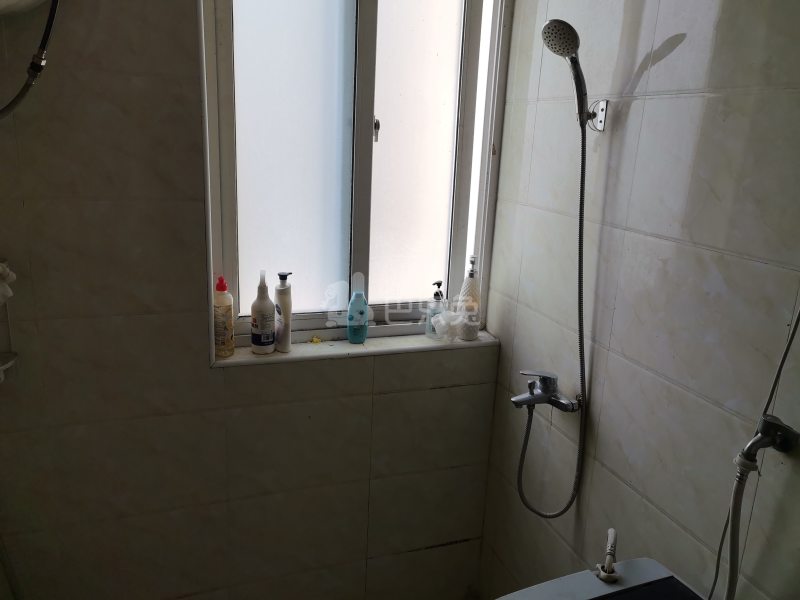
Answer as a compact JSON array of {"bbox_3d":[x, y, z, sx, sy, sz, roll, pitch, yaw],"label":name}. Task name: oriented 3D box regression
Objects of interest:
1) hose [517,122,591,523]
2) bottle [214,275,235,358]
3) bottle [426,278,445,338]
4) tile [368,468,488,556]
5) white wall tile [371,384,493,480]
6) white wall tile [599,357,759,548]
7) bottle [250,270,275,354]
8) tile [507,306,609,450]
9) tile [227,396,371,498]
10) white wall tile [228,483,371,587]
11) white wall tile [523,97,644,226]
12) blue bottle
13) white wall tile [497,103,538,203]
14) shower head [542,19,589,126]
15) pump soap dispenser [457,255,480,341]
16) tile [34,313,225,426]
[{"bbox_3d":[0.417,0.090,1.603,0.140,1.060,0.125,-3,16,-20],"label":"hose"},{"bbox_3d":[-0.500,0.045,1.772,0.056,0.227,0.052,-3,16,-20],"label":"bottle"},{"bbox_3d":[0.126,0.032,2.046,0.058,0.190,0.063,-8,18,-35],"label":"bottle"},{"bbox_3d":[0.099,0.718,2.148,0.437,0.300,0.010,-3,16,-20],"label":"tile"},{"bbox_3d":[0.112,0.428,2.070,0.435,0.300,0.010,-3,16,-20],"label":"white wall tile"},{"bbox_3d":[0.595,0.325,1.386,0.010,0.300,0.452,-3,16,-20],"label":"white wall tile"},{"bbox_3d":[-0.401,0.033,1.831,0.068,0.245,0.068,5,15,7],"label":"bottle"},{"bbox_3d":[0.442,0.209,1.791,0.010,0.300,0.446,-3,16,-20],"label":"tile"},{"bbox_3d":[-0.301,0.450,1.919,0.445,0.300,0.010,-3,16,-20],"label":"tile"},{"bbox_3d":[-0.317,0.738,1.995,0.450,0.300,0.010,-3,16,-20],"label":"white wall tile"},{"bbox_3d":[0.469,-0.370,1.635,0.010,0.300,0.446,-3,16,-20],"label":"white wall tile"},{"bbox_3d":[-0.130,0.056,1.963,0.064,0.163,0.042,0,15,-10],"label":"blue bottle"},{"bbox_3d":[0.361,-0.453,1.922,0.010,0.300,0.184,-3,16,-20],"label":"white wall tile"},{"bbox_3d":[0.407,-0.535,1.463,0.052,0.254,0.092,-36,27,-24],"label":"shower head"},{"bbox_3d":[0.239,-0.006,2.041,0.073,0.278,0.062,5,15,7],"label":"pump soap dispenser"},{"bbox_3d":[-0.710,0.179,1.685,0.450,0.300,0.010,-3,16,-20],"label":"tile"}]

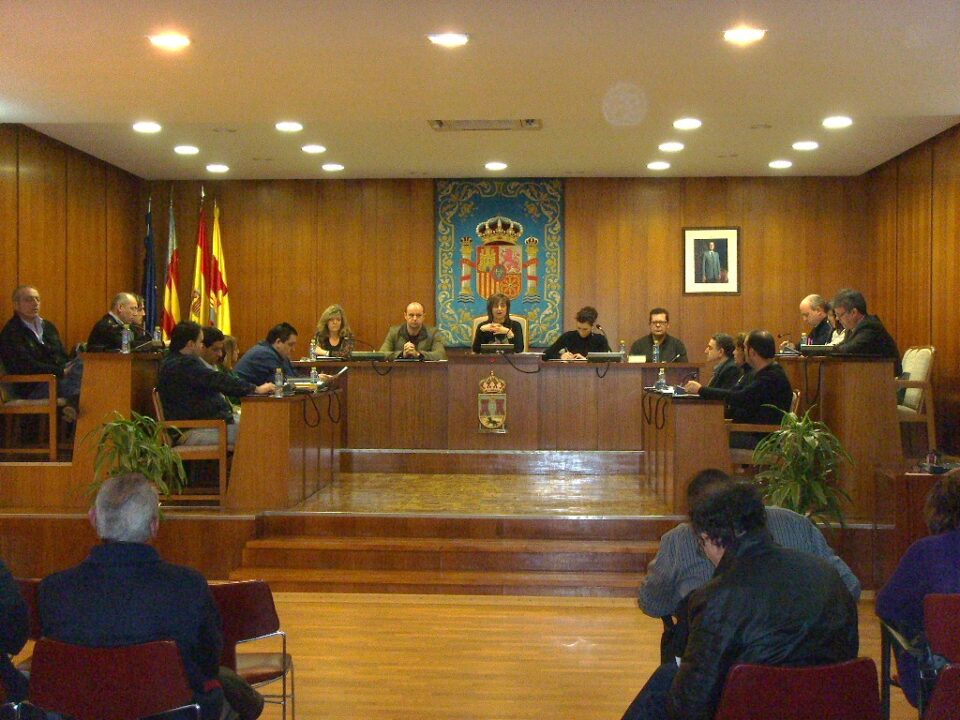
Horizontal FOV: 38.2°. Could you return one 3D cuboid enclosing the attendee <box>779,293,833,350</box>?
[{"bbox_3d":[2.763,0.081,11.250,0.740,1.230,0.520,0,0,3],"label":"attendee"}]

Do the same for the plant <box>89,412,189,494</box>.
[{"bbox_3d":[-2.323,0.705,9.350,0.680,0.800,0.660,0,0,3],"label":"plant"}]

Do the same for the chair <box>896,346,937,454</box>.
[{"bbox_3d":[2.820,0.323,9.750,0.570,0.820,0.570,0,0,-5],"label":"chair"}]

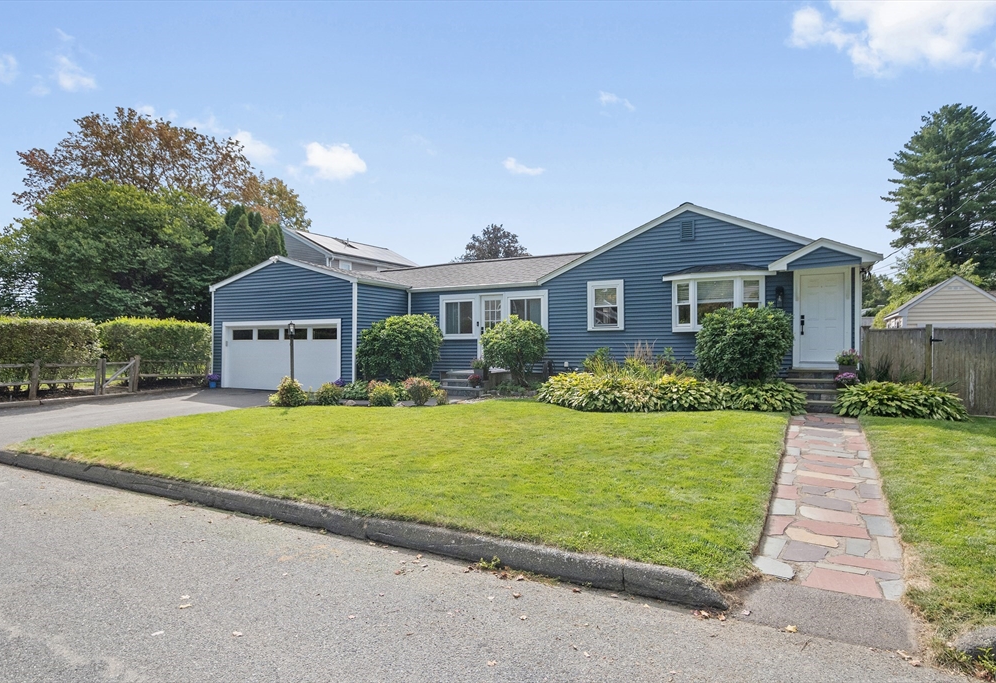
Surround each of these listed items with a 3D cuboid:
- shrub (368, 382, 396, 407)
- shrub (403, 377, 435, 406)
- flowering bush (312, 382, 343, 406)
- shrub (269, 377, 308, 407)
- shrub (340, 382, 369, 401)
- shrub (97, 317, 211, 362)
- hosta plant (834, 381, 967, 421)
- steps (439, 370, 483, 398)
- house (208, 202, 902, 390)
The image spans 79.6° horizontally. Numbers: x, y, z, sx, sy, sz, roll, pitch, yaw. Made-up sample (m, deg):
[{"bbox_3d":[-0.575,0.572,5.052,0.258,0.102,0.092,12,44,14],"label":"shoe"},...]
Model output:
[{"bbox_3d":[-2.745,1.251,14.185,0.650,0.550,0.620,0,-1,0],"label":"shrub"},{"bbox_3d":[-1.896,1.182,14.236,0.750,0.690,0.680,0,-1,27],"label":"shrub"},{"bbox_3d":[-4.081,1.247,14.285,0.700,0.550,0.650,0,-1,0],"label":"flowering bush"},{"bbox_3d":[-4.997,1.172,14.236,0.920,0.700,0.850,0,-1,27],"label":"shrub"},{"bbox_3d":[-3.747,1.268,15.585,0.750,0.500,0.700,0,-1,0],"label":"shrub"},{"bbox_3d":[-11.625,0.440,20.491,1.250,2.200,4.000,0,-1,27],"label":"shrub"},{"bbox_3d":[8.137,1.183,12.214,2.250,0.680,1.100,0,-1,27],"label":"hosta plant"},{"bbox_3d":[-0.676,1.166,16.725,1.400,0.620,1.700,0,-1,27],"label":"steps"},{"bbox_3d":[1.230,-0.963,20.211,19.000,5.050,11.000,0,-1,27],"label":"house"}]

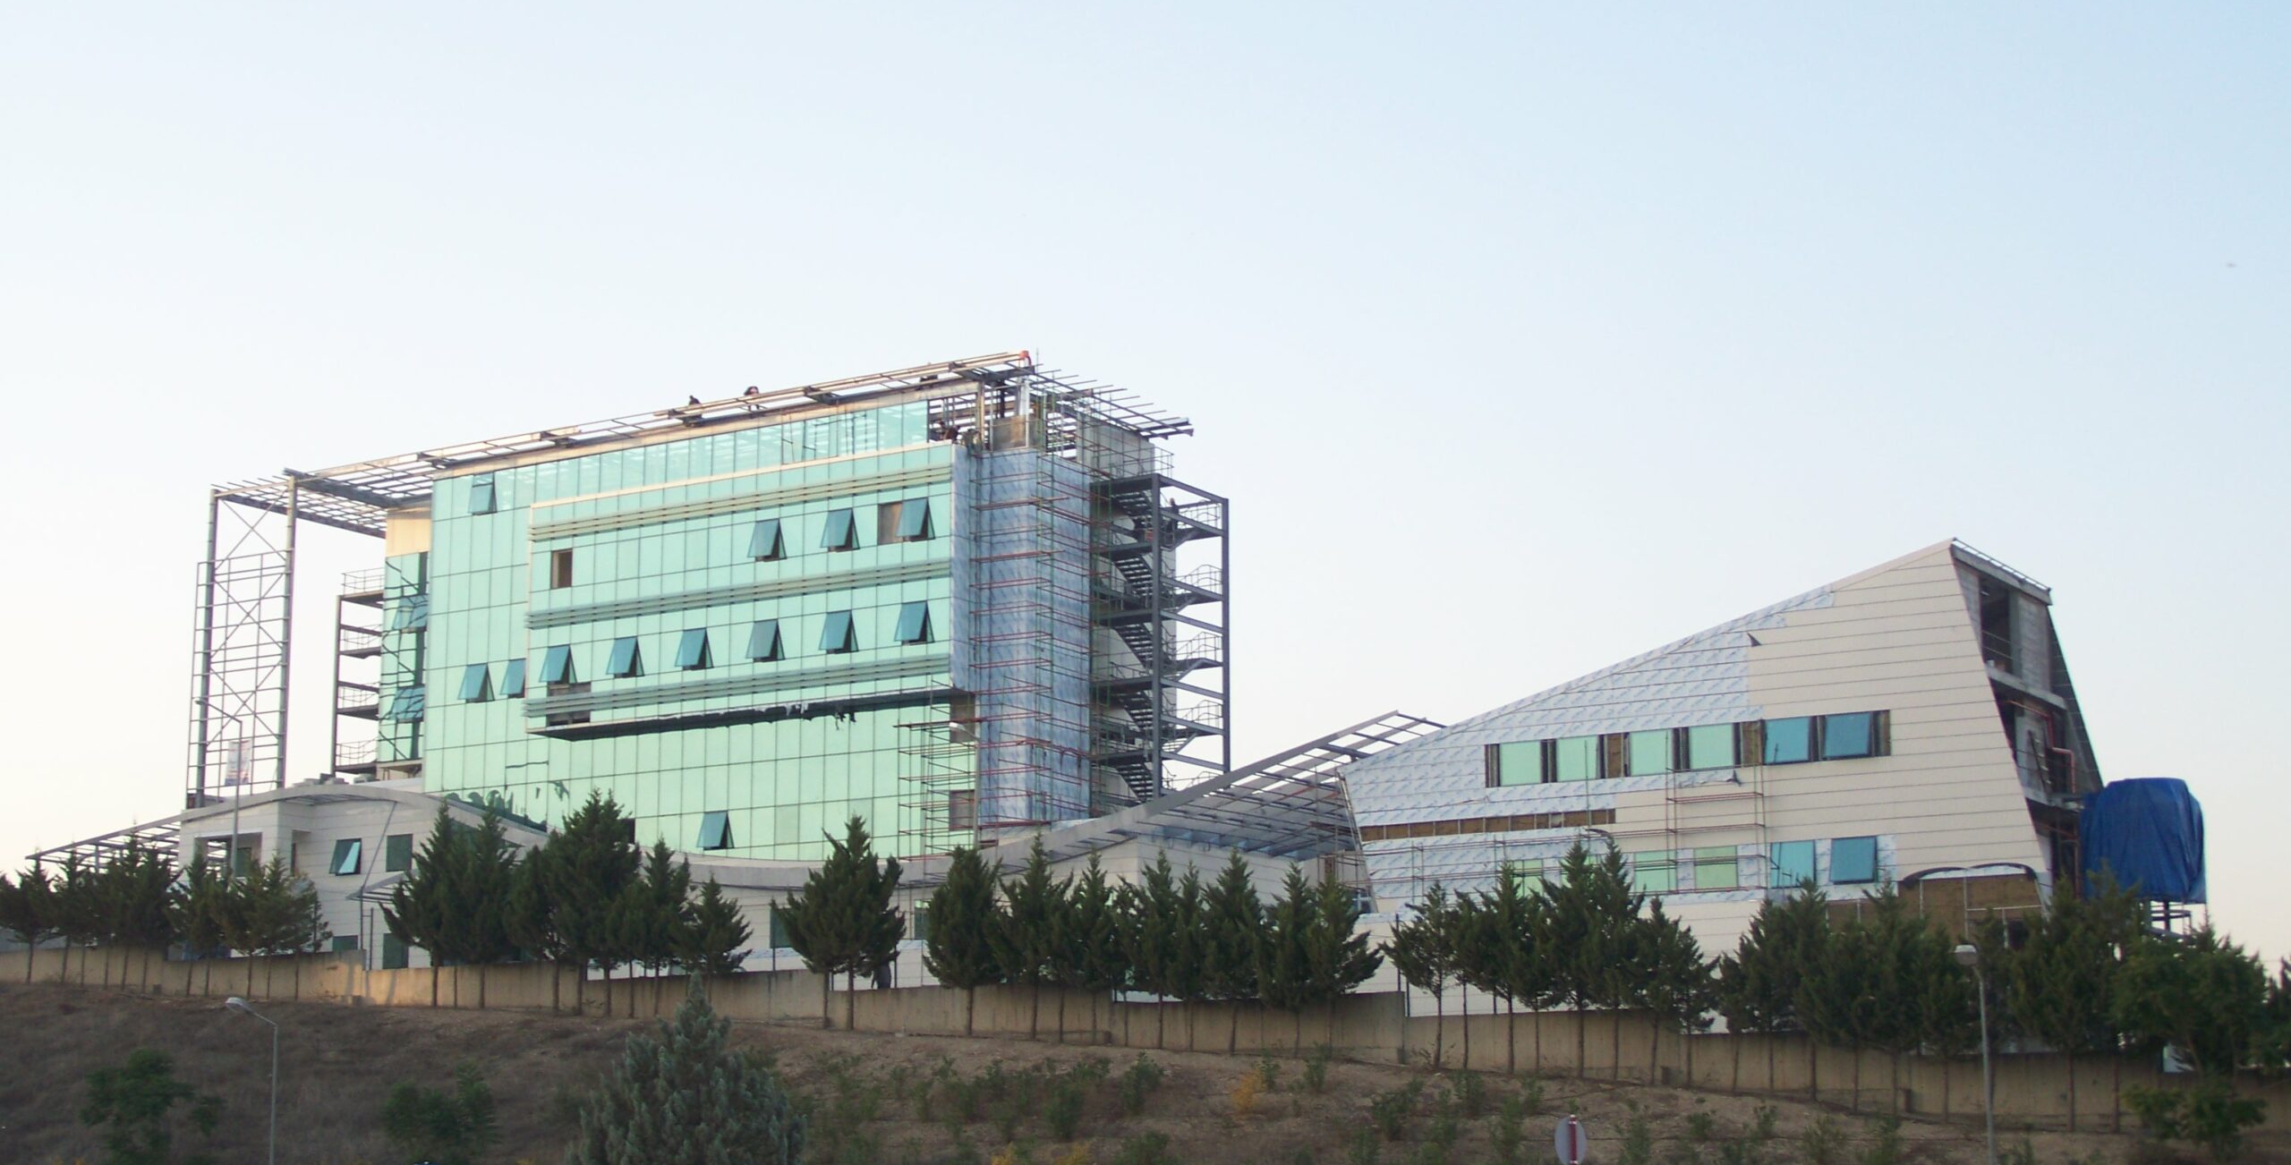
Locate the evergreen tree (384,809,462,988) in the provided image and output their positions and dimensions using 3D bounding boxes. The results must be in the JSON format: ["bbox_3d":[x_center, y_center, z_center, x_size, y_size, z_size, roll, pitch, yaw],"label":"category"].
[{"bbox_3d":[-21.519,9.613,106.496,2.347,5.761,2.347,0,-10,0],"label":"evergreen tree"}]

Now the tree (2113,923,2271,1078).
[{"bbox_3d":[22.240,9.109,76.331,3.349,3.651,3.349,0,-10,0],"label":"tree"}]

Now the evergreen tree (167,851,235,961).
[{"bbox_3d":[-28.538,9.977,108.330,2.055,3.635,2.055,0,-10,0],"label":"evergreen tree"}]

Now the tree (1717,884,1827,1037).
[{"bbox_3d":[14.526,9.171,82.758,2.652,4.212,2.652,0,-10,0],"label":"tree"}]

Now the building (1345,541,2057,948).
[{"bbox_3d":[18.699,7.470,112.899,22.890,14.442,9.328,-6,-12,30],"label":"building"}]

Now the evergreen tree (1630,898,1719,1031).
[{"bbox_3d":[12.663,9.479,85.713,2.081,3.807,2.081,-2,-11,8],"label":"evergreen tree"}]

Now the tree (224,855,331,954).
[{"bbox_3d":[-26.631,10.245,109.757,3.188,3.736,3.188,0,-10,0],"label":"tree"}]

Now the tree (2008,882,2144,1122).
[{"bbox_3d":[20.498,9.275,78.793,3.078,5.576,3.078,0,-10,0],"label":"tree"}]

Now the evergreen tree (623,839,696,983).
[{"bbox_3d":[-13.401,9.252,98.882,2.072,4.208,2.072,0,-10,0],"label":"evergreen tree"}]

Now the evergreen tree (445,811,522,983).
[{"bbox_3d":[-19.488,9.493,105.175,2.265,5.689,2.265,0,-10,0],"label":"evergreen tree"}]

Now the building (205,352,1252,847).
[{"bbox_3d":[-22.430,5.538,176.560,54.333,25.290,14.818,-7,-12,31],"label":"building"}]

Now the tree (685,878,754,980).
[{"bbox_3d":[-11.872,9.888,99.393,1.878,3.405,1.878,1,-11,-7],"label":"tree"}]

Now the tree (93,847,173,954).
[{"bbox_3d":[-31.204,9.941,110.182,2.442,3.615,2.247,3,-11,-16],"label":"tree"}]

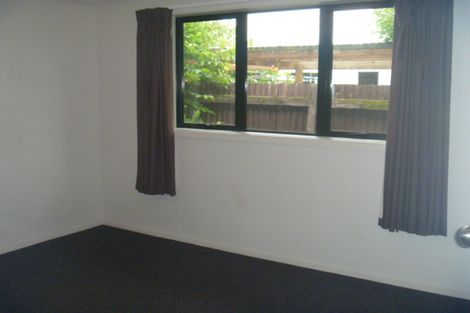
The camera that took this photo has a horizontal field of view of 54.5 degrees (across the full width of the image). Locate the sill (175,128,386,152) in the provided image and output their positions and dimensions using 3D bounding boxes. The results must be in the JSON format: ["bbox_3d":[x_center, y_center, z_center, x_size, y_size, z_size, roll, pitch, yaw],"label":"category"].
[{"bbox_3d":[0.366,-0.145,3.998,2.087,0.075,0.166,5,9,29],"label":"sill"}]

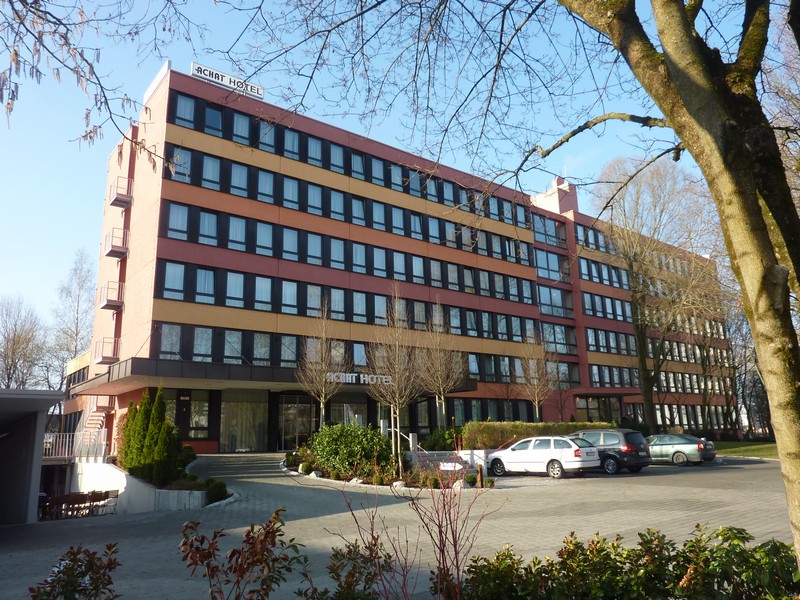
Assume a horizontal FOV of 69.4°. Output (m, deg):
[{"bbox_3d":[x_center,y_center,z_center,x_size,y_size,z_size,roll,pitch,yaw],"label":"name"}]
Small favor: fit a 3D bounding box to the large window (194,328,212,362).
[{"bbox_3d":[-9.069,2.153,26.538,0.900,1.692,0.120,9,-18,-36],"label":"large window"}]

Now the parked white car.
[{"bbox_3d":[5.548,6.209,22.886,1.770,1.470,4.570,11,-19,-42],"label":"parked white car"}]

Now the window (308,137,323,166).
[{"bbox_3d":[-4.711,-8.218,32.222,0.831,1.632,0.120,9,-18,-36],"label":"window"}]

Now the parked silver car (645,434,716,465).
[{"bbox_3d":[13.110,7.491,28.871,1.780,1.460,4.570,10,-19,-40],"label":"parked silver car"}]

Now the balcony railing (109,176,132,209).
[{"bbox_3d":[-16.598,-6.390,34.484,0.868,1.209,1.798,9,-18,-37],"label":"balcony railing"}]

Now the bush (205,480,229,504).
[{"bbox_3d":[-5.018,5.264,15.800,0.656,0.620,0.656,9,-18,-37],"label":"bush"}]

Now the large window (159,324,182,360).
[{"bbox_3d":[-10.399,2.018,26.177,0.950,1.710,0.150,9,-18,-37],"label":"large window"}]

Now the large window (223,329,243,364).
[{"bbox_3d":[-7.753,2.289,26.877,0.831,1.632,0.120,9,-18,-36],"label":"large window"}]

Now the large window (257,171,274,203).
[{"bbox_3d":[-7.161,-6.011,31.018,0.950,1.710,0.150,9,-18,-37],"label":"large window"}]

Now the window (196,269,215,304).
[{"bbox_3d":[-9.749,-0.700,28.984,0.960,1.820,0.120,9,-18,-37],"label":"window"}]

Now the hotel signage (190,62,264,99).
[{"bbox_3d":[-8.907,-11.346,30.123,3.776,0.777,0.220,9,-18,-36],"label":"hotel signage"}]

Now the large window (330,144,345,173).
[{"bbox_3d":[-3.577,-8.040,33.065,0.831,1.632,0.120,9,-18,-36],"label":"large window"}]

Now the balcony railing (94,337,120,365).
[{"bbox_3d":[-15.288,2.679,30.240,0.786,1.186,1.492,9,-18,-37],"label":"balcony railing"}]

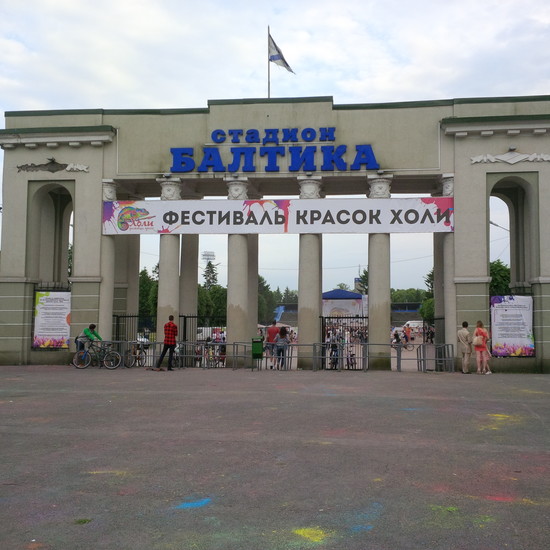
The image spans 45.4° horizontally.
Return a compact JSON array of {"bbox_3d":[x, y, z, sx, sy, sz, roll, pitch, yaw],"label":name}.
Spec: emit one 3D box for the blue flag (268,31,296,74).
[{"bbox_3d":[0.245,-8.321,24.725,0.946,1.550,0.250,0,-4,6],"label":"blue flag"}]

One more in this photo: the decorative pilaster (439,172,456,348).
[{"bbox_3d":[5.934,-0.112,22.300,0.550,6.725,0.750,0,-4,7],"label":"decorative pilaster"}]

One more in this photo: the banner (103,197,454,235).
[{"bbox_3d":[-0.058,-2.021,22.733,12.221,1.189,0.060,0,-4,7],"label":"banner"}]

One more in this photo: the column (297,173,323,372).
[{"bbox_3d":[1.202,-0.113,22.869,0.820,6.757,0.820,0,-4,7],"label":"column"}]

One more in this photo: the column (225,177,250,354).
[{"bbox_3d":[-1.362,-0.125,23.523,0.840,6.835,0.840,0,-4,6],"label":"column"}]

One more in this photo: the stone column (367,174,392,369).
[{"bbox_3d":[3.678,-0.130,22.948,0.840,6.790,0.840,0,-4,6],"label":"stone column"}]

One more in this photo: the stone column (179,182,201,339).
[{"bbox_3d":[-3.418,0.110,26.236,0.800,6.771,0.800,0,-4,7],"label":"stone column"}]

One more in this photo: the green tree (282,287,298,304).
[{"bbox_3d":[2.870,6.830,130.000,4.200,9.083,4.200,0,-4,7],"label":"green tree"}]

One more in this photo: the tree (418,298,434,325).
[{"bbox_3d":[11.763,3.502,50.000,2.200,3.721,2.200,0,-4,7],"label":"tree"}]

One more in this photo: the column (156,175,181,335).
[{"bbox_3d":[-3.819,-0.120,23.803,0.840,6.854,0.840,0,-4,6],"label":"column"}]

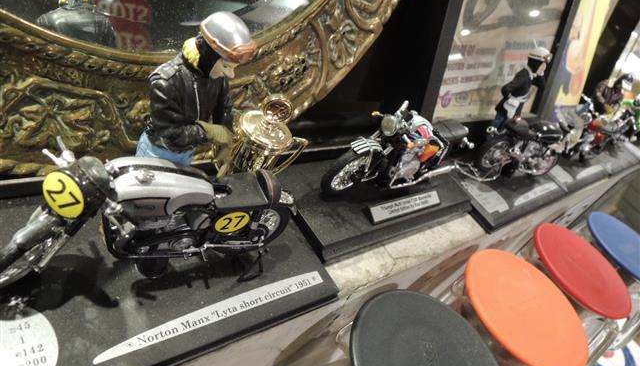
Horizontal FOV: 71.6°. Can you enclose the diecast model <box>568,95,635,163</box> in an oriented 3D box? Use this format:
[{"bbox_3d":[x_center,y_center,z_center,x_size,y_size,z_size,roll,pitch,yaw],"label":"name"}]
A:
[{"bbox_3d":[0.421,-0.071,0.696,0.182,0.090,0.066,-9,54,-43],"label":"diecast model"}]

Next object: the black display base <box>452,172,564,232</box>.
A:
[{"bbox_3d":[0.230,-0.008,0.563,0.220,0.014,0.108,-9,54,-43],"label":"black display base"}]

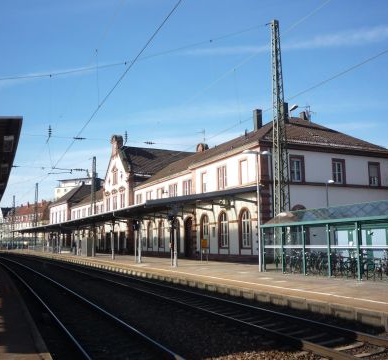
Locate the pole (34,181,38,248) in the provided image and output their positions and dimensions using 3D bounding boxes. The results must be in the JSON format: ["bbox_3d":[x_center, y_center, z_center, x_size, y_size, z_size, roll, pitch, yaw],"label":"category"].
[{"bbox_3d":[-35.100,8.186,99.070,0.720,15.100,0.720,5,-10,-31],"label":"pole"}]

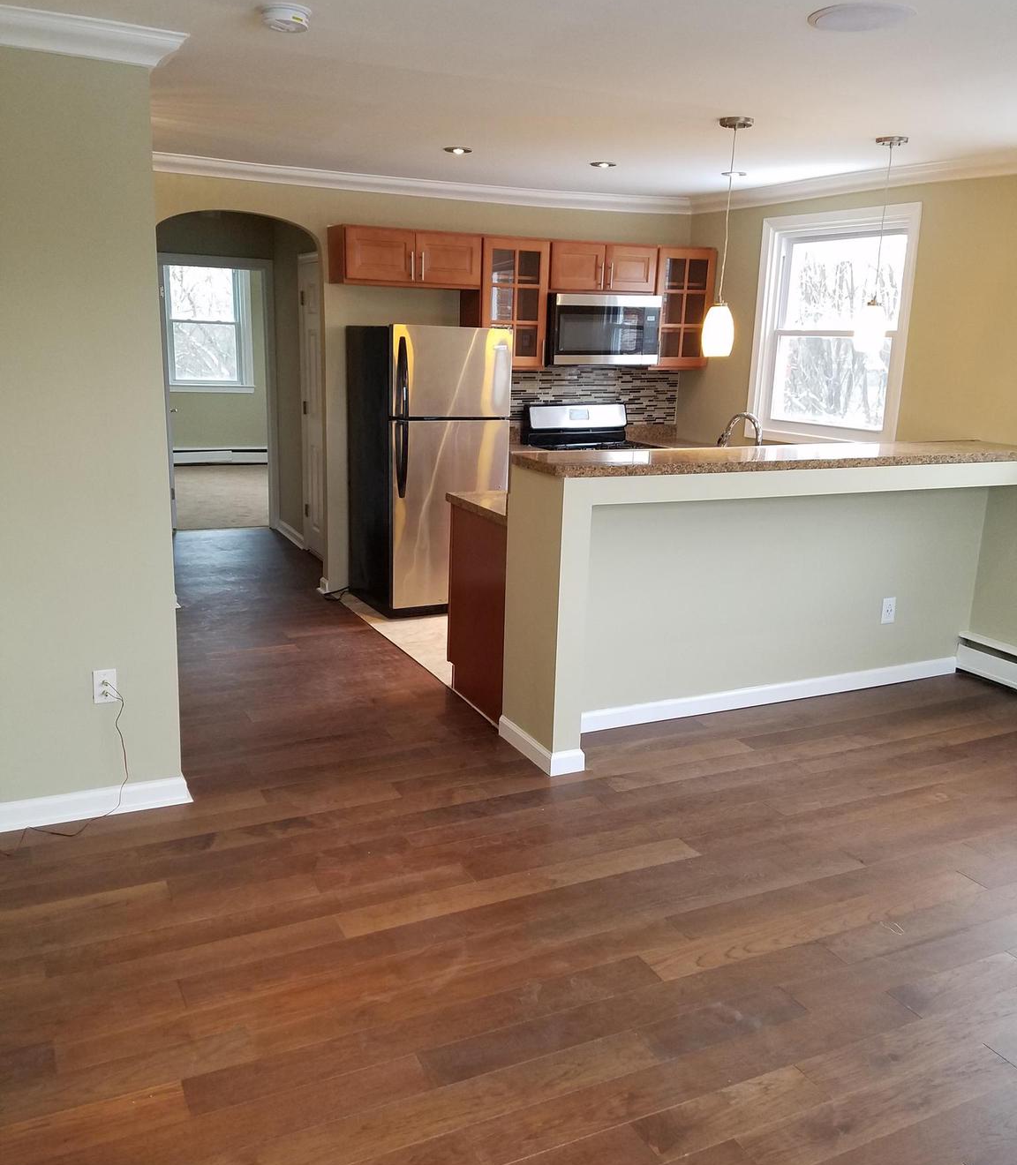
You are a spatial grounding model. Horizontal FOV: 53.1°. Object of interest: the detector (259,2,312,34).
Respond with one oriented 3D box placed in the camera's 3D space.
[{"bbox_3d":[-0.575,-1.467,2.647,0.128,0.043,0.128,-5,16,-25],"label":"detector"}]

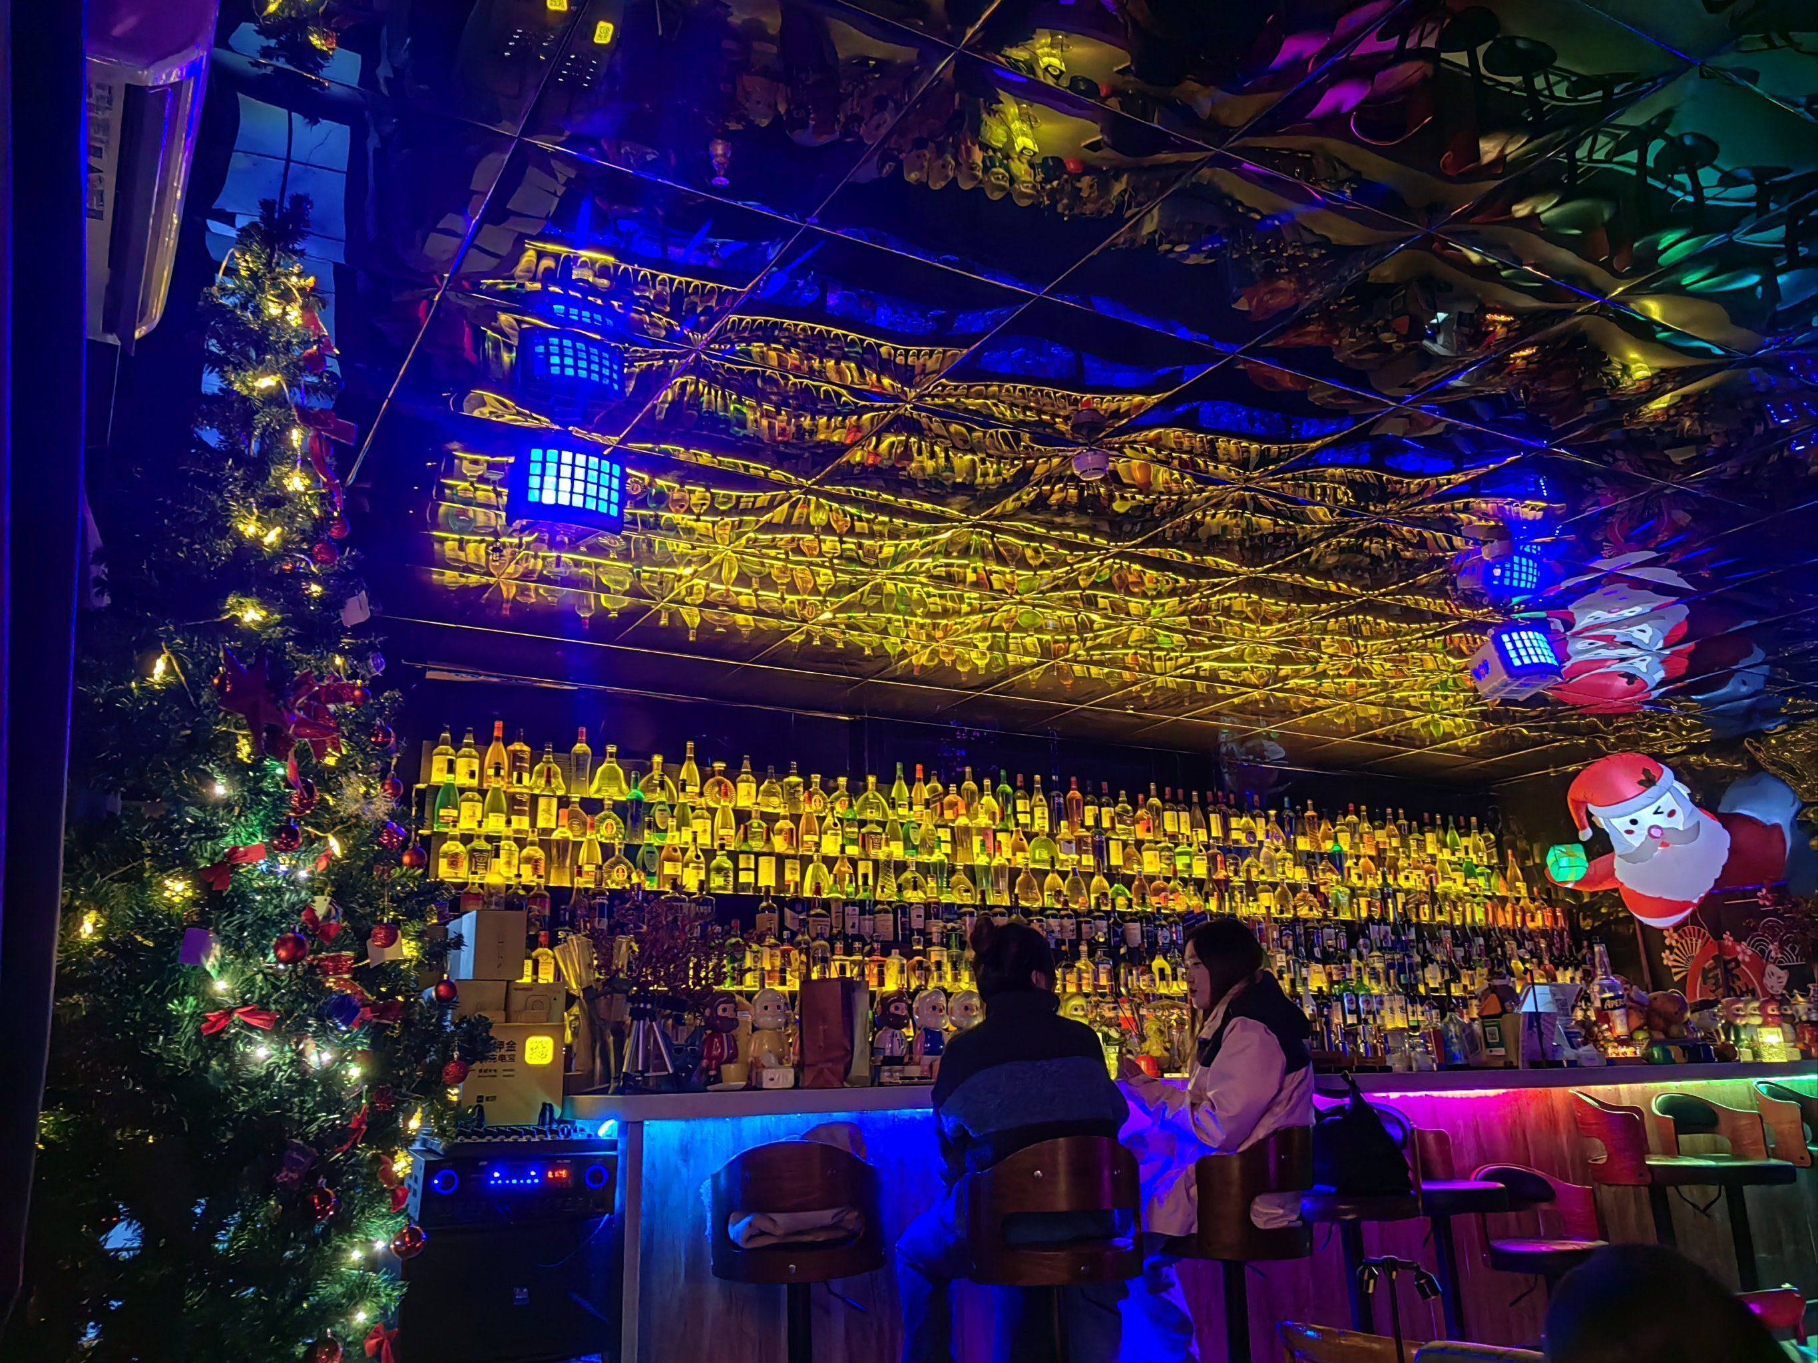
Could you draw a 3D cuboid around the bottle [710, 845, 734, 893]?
[{"bbox_3d":[-0.787,0.784,5.975,0.090,0.220,0.078,8,-18,-29],"label":"bottle"}]

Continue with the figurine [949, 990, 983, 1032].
[{"bbox_3d":[0.181,1.095,4.395,0.115,0.270,0.110,7,-18,-29],"label":"figurine"}]

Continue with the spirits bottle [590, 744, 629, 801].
[{"bbox_3d":[-1.294,0.394,6.127,0.158,0.245,0.100,7,-18,-29],"label":"spirits bottle"}]

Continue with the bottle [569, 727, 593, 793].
[{"bbox_3d":[-1.413,0.341,6.125,0.083,0.298,0.083,8,-18,-29],"label":"bottle"}]

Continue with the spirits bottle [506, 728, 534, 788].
[{"bbox_3d":[-1.654,0.336,6.036,0.095,0.267,0.095,7,-18,-30],"label":"spirits bottle"}]

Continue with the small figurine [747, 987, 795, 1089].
[{"bbox_3d":[-0.404,1.042,4.144,0.122,0.284,0.130,6,-17,-24],"label":"small figurine"}]

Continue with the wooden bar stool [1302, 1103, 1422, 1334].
[{"bbox_3d":[1.259,1.702,3.956,0.390,0.987,0.410,-9,-17,25],"label":"wooden bar stool"}]

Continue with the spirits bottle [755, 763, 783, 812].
[{"bbox_3d":[-0.643,0.499,6.556,0.105,0.229,0.080,7,-18,-30],"label":"spirits bottle"}]

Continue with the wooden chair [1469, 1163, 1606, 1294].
[{"bbox_3d":[1.988,1.897,4.347,0.390,0.783,0.410,0,-16,-7],"label":"wooden chair"}]

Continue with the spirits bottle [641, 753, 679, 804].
[{"bbox_3d":[-1.108,0.437,6.303,0.150,0.236,0.080,7,-18,-30],"label":"spirits bottle"}]

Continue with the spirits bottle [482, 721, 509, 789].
[{"bbox_3d":[-1.728,0.307,5.945,0.088,0.292,0.088,8,-18,-29],"label":"spirits bottle"}]

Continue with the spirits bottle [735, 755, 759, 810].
[{"bbox_3d":[-0.744,0.459,6.493,0.088,0.247,0.088,8,-18,-29],"label":"spirits bottle"}]

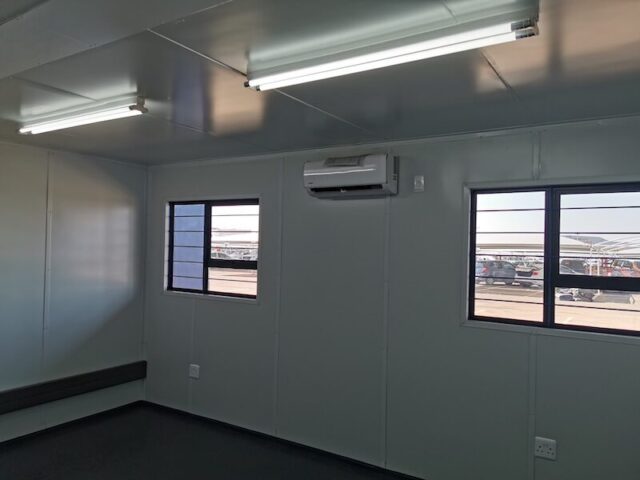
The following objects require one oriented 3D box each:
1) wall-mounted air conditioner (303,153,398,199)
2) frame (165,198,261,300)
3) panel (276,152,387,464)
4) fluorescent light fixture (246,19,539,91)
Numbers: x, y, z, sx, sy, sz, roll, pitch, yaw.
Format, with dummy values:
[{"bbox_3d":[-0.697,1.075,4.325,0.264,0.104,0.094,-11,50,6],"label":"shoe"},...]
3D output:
[{"bbox_3d":[0.230,-0.472,3.792,0.700,0.285,0.205,1,-1,32],"label":"wall-mounted air conditioner"},{"bbox_3d":[-1.026,0.072,4.770,1.190,0.895,0.060,1,-1,32],"label":"frame"},{"bbox_3d":[0.086,0.488,4.013,1.020,2.380,0.050,1,-1,32],"label":"panel"},{"bbox_3d":[0.193,-0.713,1.921,1.200,0.090,0.110,1,-1,32],"label":"fluorescent light fixture"}]

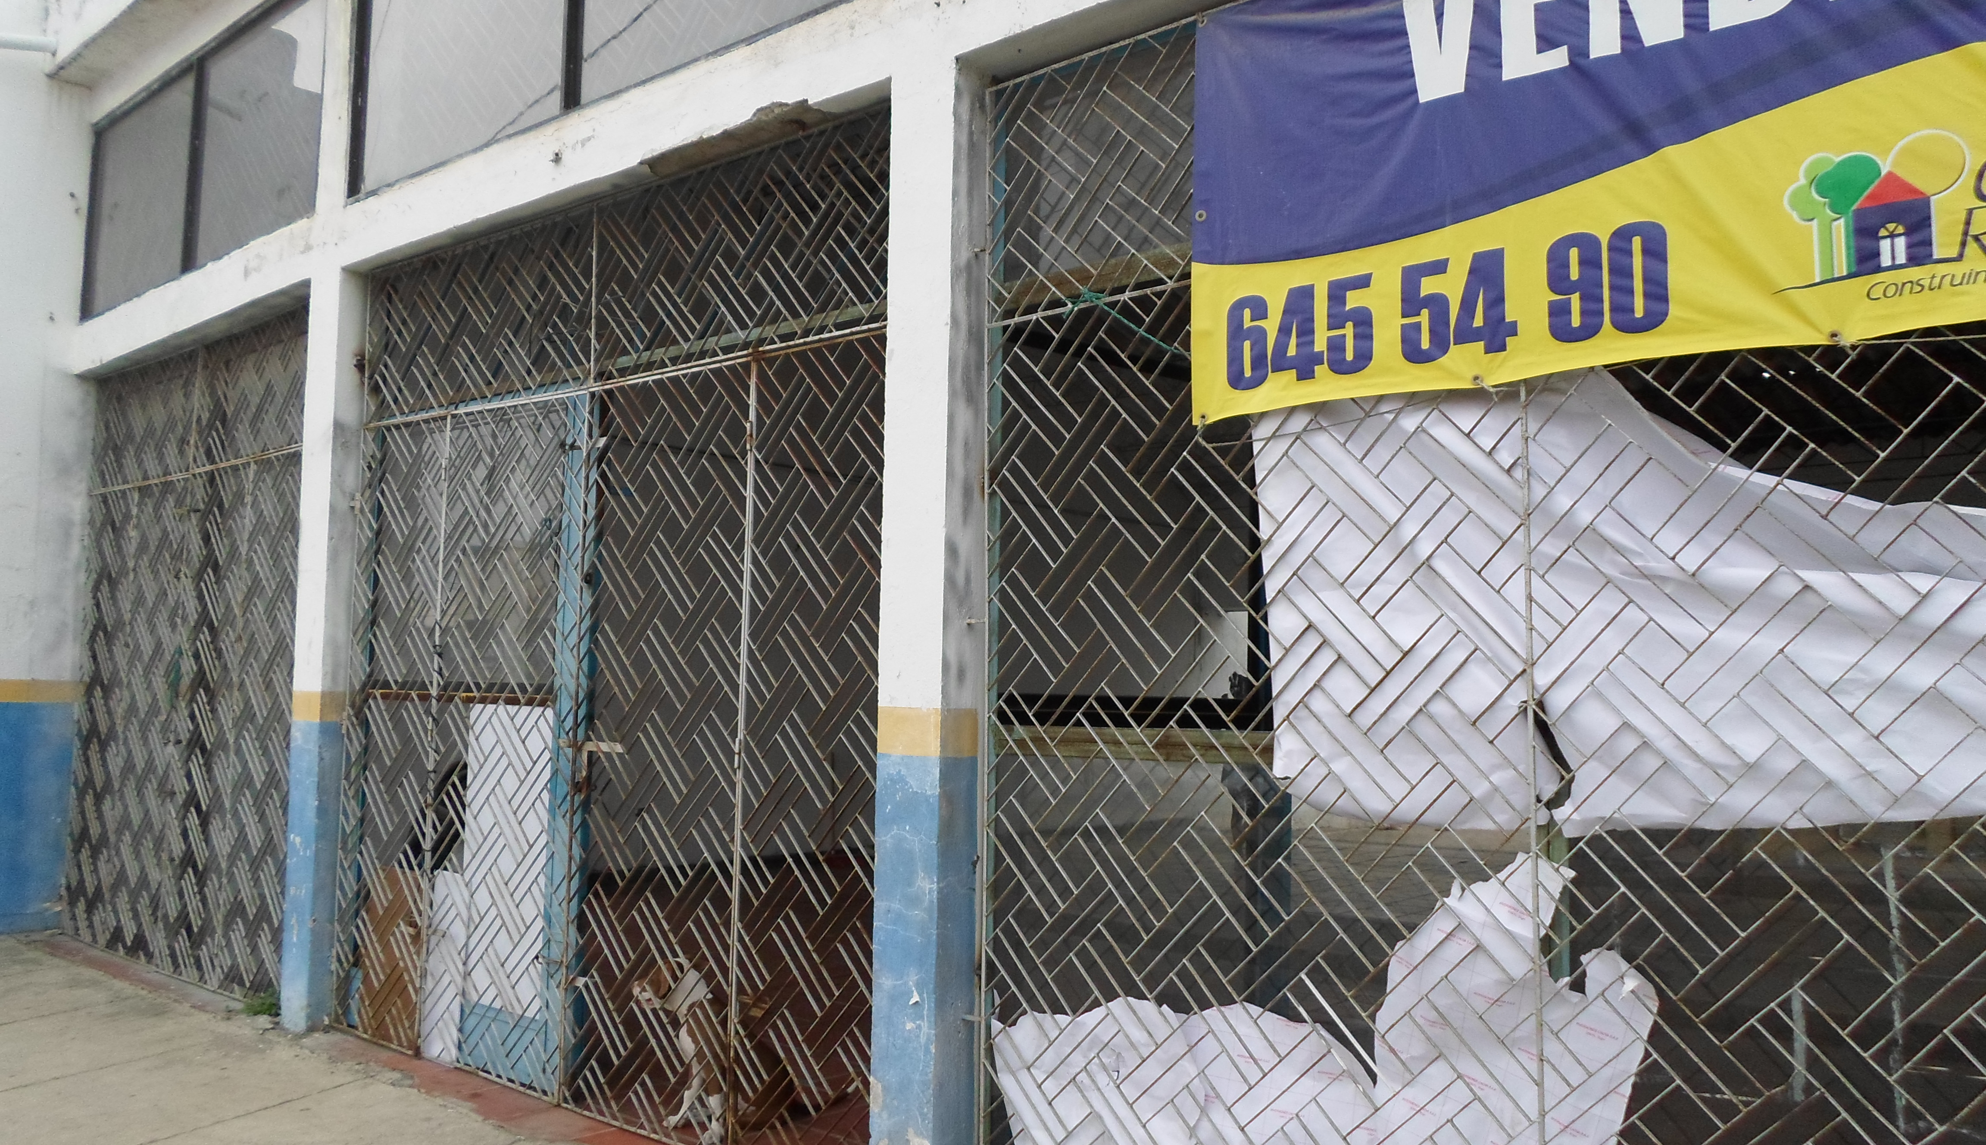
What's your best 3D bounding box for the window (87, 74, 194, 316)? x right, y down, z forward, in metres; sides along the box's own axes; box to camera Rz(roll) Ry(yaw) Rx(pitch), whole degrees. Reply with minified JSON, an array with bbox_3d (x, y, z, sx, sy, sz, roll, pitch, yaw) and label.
[{"bbox_3d":[-4.429,-1.931,7.429,1.255,0.999,0.059,-3,-6,39],"label":"window"}]

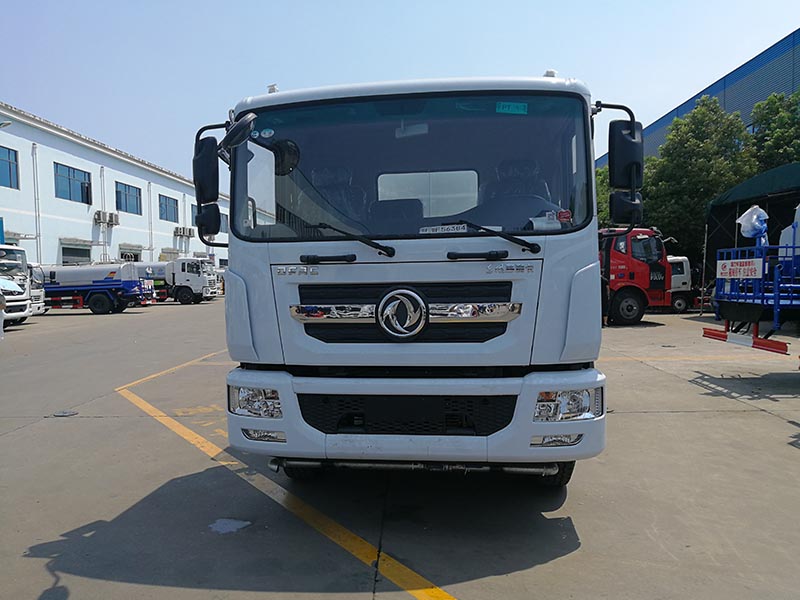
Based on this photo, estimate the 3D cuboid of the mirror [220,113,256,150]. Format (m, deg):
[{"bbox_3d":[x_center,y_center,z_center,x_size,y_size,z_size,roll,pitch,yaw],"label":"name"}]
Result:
[{"bbox_3d":[-1.002,-1.045,3.870,0.220,0.240,0.100,3,-36,51],"label":"mirror"}]

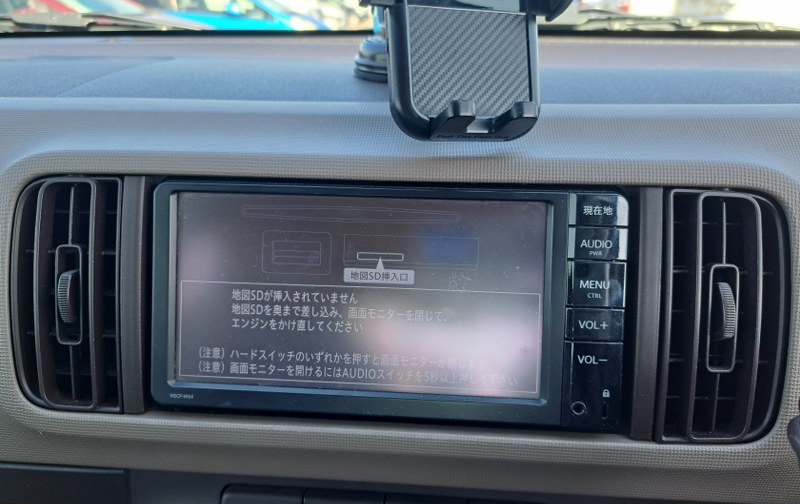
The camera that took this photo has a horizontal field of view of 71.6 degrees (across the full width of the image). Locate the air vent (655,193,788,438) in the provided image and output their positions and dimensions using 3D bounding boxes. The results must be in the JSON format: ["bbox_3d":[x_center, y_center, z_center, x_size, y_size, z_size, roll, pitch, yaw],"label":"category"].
[{"bbox_3d":[0.130,0.026,0.235,0.049,0.102,0.025,2,1,4],"label":"air vent"}]

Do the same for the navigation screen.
[{"bbox_3d":[-0.019,0.018,0.241,0.162,0.083,0.010,2,1,4],"label":"navigation screen"}]

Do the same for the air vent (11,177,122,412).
[{"bbox_3d":[-0.144,0.018,0.254,0.051,0.103,0.025,2,1,4],"label":"air vent"}]

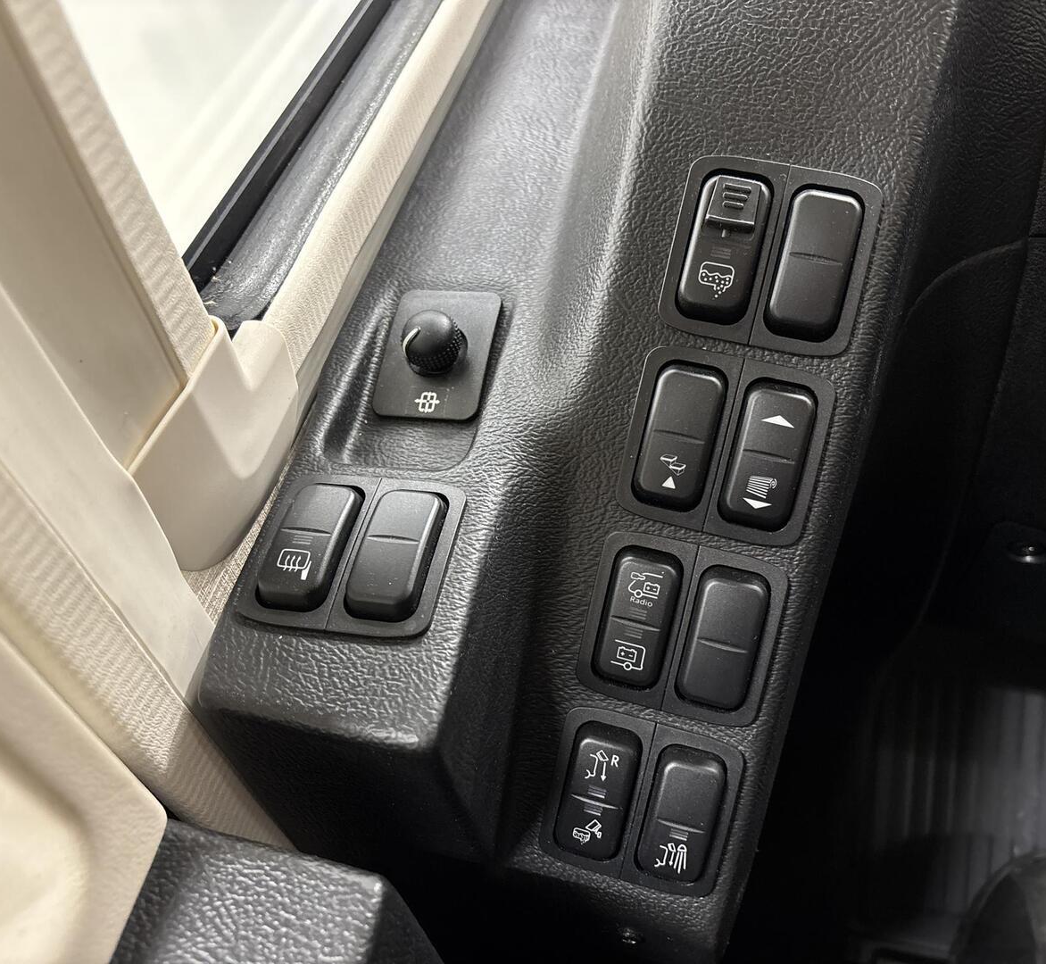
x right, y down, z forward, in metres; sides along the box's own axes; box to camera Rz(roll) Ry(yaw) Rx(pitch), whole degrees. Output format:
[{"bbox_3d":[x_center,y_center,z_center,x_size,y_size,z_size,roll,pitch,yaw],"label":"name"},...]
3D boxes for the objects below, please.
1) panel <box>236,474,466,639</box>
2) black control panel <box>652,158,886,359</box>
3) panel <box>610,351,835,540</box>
[{"bbox_3d":[-0.053,0.020,0.303,0.062,0.012,0.057,5,52,12],"label":"panel"},{"bbox_3d":[0.080,-0.073,0.311,0.062,0.012,0.057,12,96,8],"label":"black control panel"},{"bbox_3d":[0.066,-0.012,0.318,0.062,0.012,0.057,12,96,8],"label":"panel"}]

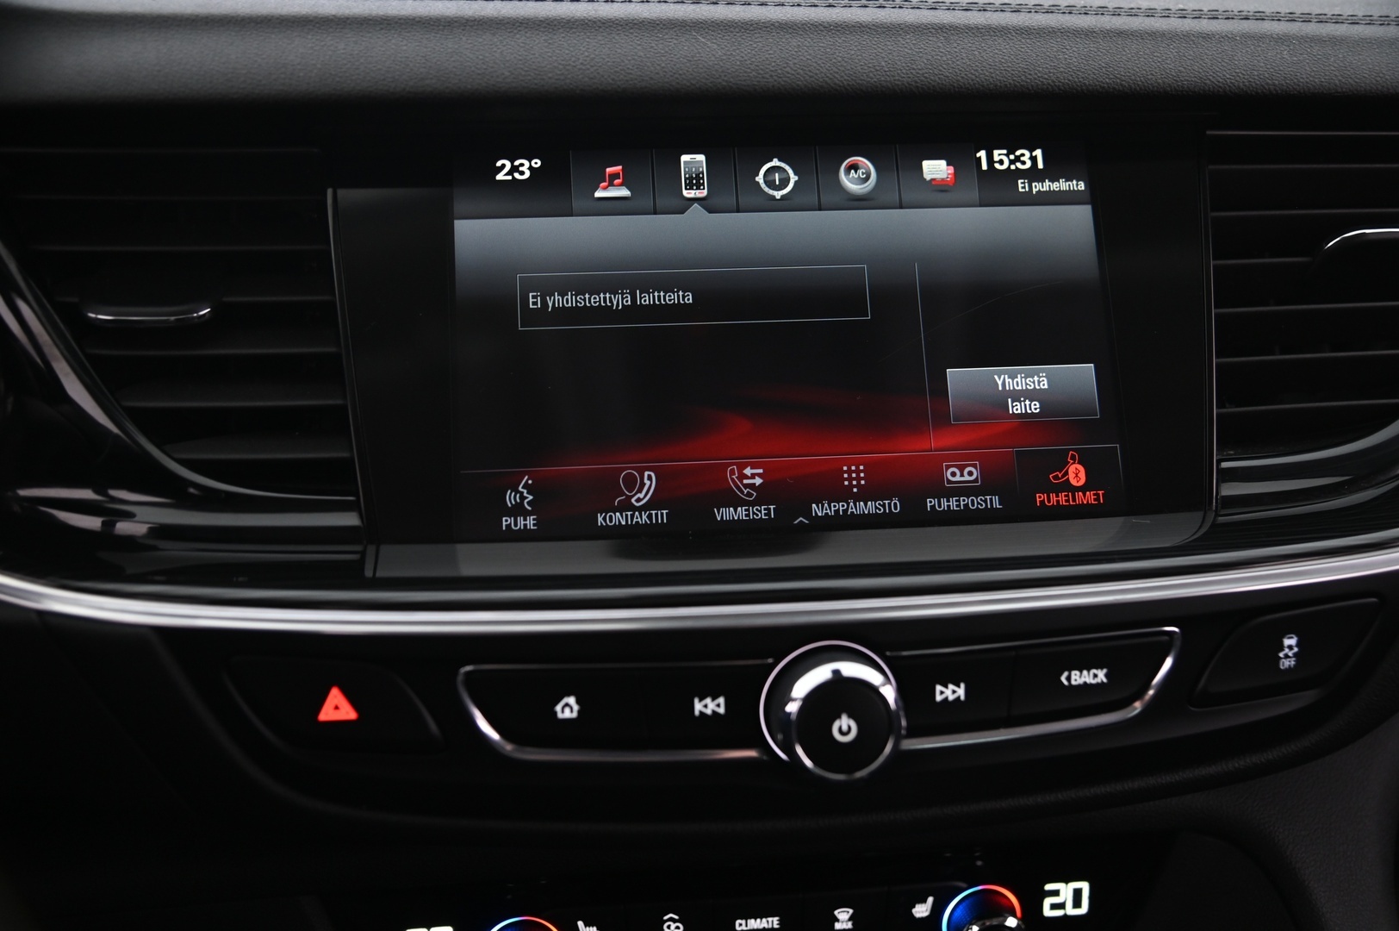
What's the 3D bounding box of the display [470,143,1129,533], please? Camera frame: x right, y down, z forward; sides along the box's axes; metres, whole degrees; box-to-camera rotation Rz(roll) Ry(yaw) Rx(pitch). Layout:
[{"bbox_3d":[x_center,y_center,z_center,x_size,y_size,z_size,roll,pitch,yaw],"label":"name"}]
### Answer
[{"bbox_3d":[0.023,-0.034,0.398,0.177,0.107,0.015,-2,-12,-5],"label":"display"}]

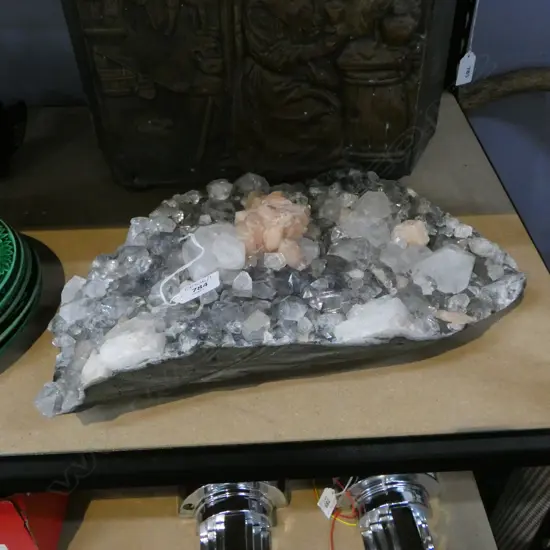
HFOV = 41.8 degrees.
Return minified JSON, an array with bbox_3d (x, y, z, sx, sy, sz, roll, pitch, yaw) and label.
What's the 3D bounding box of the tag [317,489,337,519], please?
[{"bbox_3d":[0.065,0.271,0.860,0.001,0.043,0.022,-17,50,-37],"label":"tag"}]

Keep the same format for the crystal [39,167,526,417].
[{"bbox_3d":[0.007,-0.007,0.617,0.388,0.086,0.220,-7,39,-6],"label":"crystal"}]

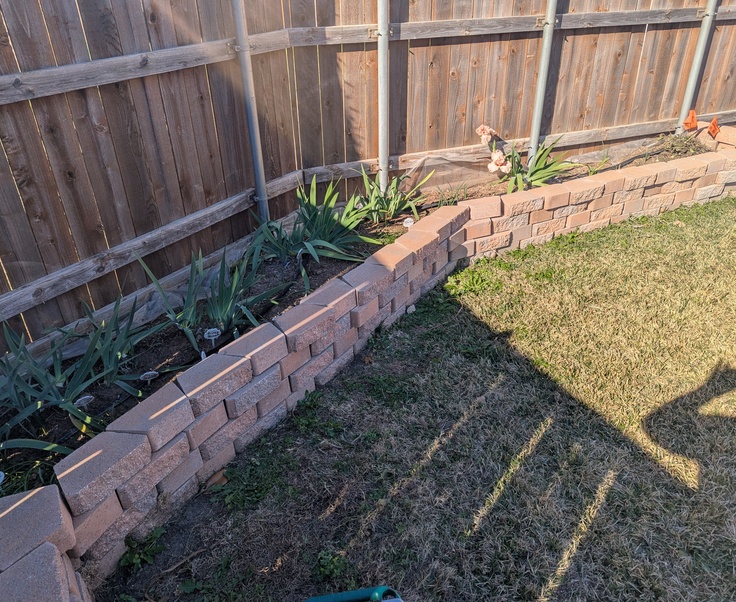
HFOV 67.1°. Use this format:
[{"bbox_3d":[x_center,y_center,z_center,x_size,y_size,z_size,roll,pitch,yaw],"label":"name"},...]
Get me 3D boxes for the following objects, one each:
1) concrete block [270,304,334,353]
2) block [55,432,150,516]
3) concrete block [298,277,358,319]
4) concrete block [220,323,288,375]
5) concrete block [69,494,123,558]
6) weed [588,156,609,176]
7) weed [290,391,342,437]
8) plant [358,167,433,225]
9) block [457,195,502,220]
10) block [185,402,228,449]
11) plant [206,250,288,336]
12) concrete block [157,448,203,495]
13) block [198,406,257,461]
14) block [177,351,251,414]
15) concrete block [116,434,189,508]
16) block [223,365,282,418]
[{"bbox_3d":[-0.317,0.117,2.616,0.165,0.097,0.298,22,38,34],"label":"concrete block"},{"bbox_3d":[-0.917,0.568,1.895,0.165,0.097,0.298,16,35,27],"label":"block"},{"bbox_3d":[-0.177,0.013,2.781,0.165,0.097,0.298,19,37,31],"label":"concrete block"},{"bbox_3d":[-0.481,0.221,2.452,0.165,0.097,0.298,20,37,32],"label":"concrete block"},{"bbox_3d":[-0.958,0.706,1.852,0.163,0.097,0.285,13,34,24],"label":"concrete block"},{"bbox_3d":[1.777,-1.037,4.280,0.150,0.120,0.120,-1,30,0],"label":"weed"},{"bbox_3d":[-0.225,0.481,2.401,0.210,0.070,0.170,-2,30,0],"label":"weed"},{"bbox_3d":[0.183,-0.703,3.700,0.460,0.300,0.340,-1,30,0],"label":"plant"},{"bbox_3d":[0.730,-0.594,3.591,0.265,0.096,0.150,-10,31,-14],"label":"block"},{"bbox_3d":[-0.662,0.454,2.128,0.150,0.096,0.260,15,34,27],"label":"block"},{"bbox_3d":[-0.553,-0.035,2.570,0.370,0.370,0.320,-2,31,0],"label":"plant"},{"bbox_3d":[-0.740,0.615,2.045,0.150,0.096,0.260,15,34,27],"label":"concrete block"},{"bbox_3d":[-0.592,0.507,2.225,0.150,0.096,0.288,22,38,35],"label":"block"},{"bbox_3d":[-0.624,0.326,2.216,0.160,0.101,0.300,18,35,30],"label":"block"},{"bbox_3d":[-0.775,0.567,1.937,0.150,0.096,0.288,15,34,27],"label":"concrete block"},{"bbox_3d":[-0.514,0.362,2.347,0.160,0.101,0.295,20,36,32],"label":"block"}]

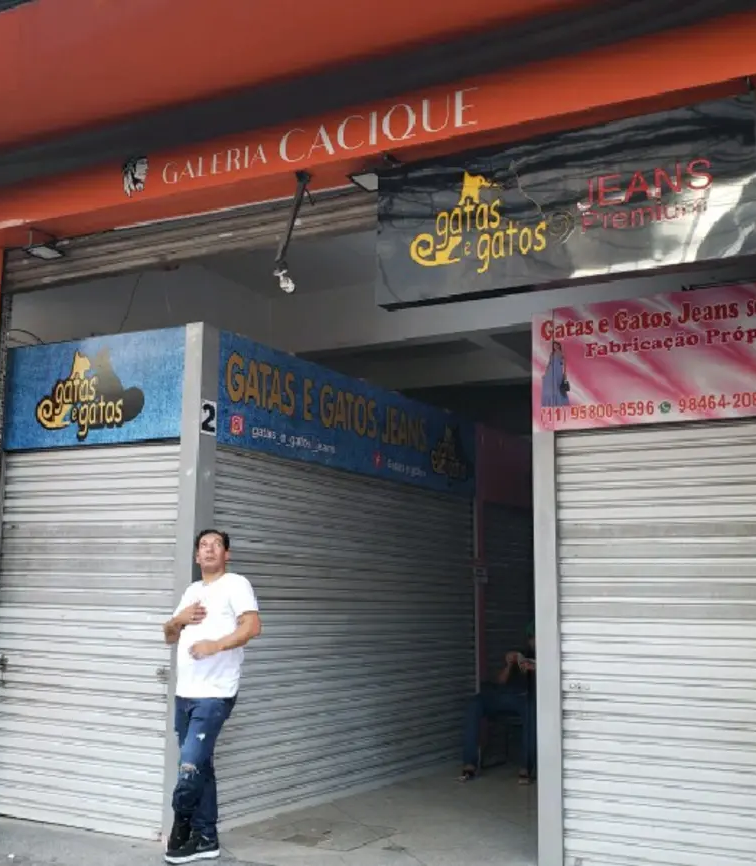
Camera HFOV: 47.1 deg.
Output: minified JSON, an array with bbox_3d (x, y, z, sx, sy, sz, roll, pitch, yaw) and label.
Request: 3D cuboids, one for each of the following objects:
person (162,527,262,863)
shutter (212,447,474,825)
[{"bbox_3d":[-0.929,1.445,4.959,0.510,1.735,0.420,-2,-9,20],"label":"person"},{"bbox_3d":[-0.093,1.424,6.495,0.070,2.215,3.250,-5,-11,34],"label":"shutter"}]

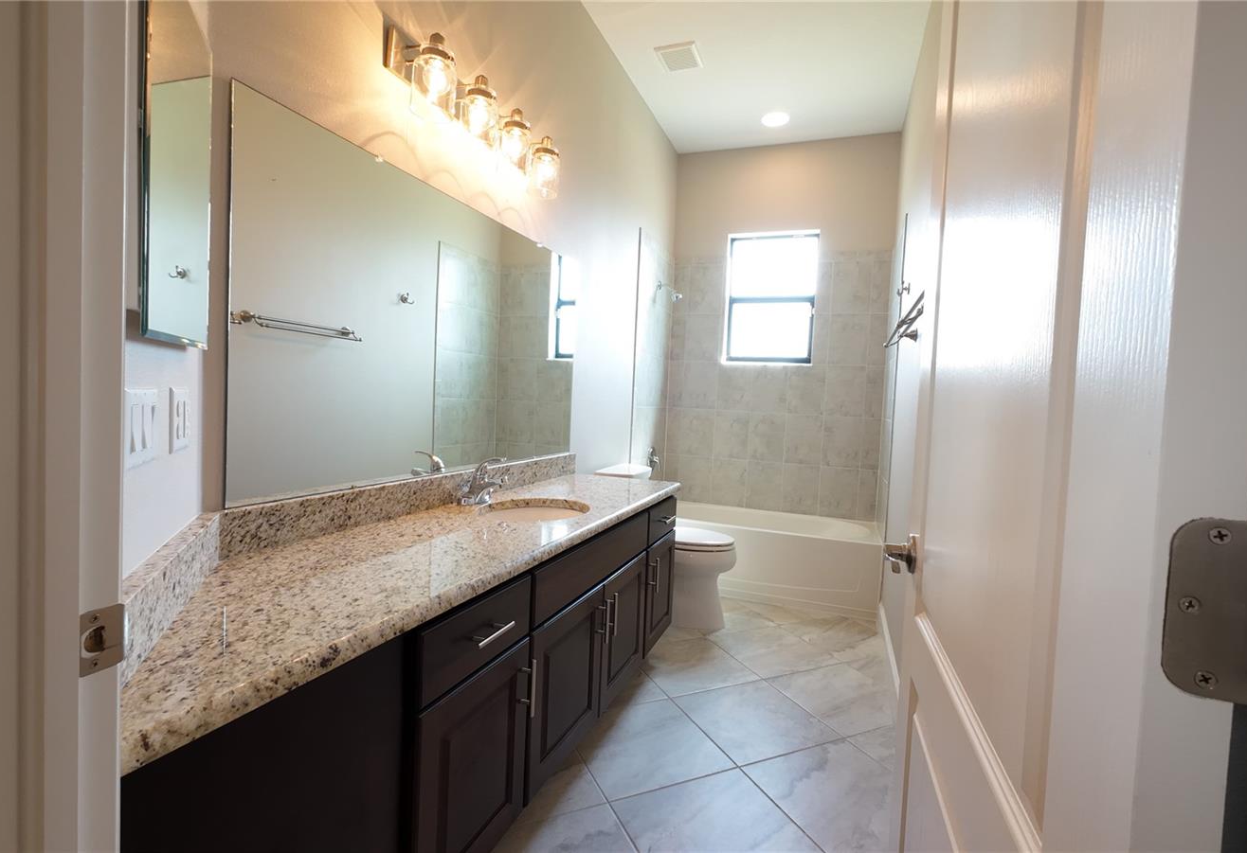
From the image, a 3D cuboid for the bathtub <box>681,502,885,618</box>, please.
[{"bbox_3d":[0.945,0.912,3.523,1.618,0.462,0.705,3,3,17],"label":"bathtub"}]

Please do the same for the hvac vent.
[{"bbox_3d":[0.326,-2.150,2.823,0.227,0.020,0.232,3,3,17],"label":"hvac vent"}]

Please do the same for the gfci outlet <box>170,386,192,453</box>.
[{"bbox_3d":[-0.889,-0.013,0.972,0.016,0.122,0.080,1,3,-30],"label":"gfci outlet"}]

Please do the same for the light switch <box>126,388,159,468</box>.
[{"bbox_3d":[-0.802,0.000,0.806,0.014,0.122,0.145,1,3,-30],"label":"light switch"}]

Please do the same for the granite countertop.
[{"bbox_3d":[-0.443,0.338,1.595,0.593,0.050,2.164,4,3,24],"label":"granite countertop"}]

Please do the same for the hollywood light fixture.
[{"bbox_3d":[-0.492,-1.096,1.767,0.189,0.275,0.732,4,3,24],"label":"hollywood light fixture"}]

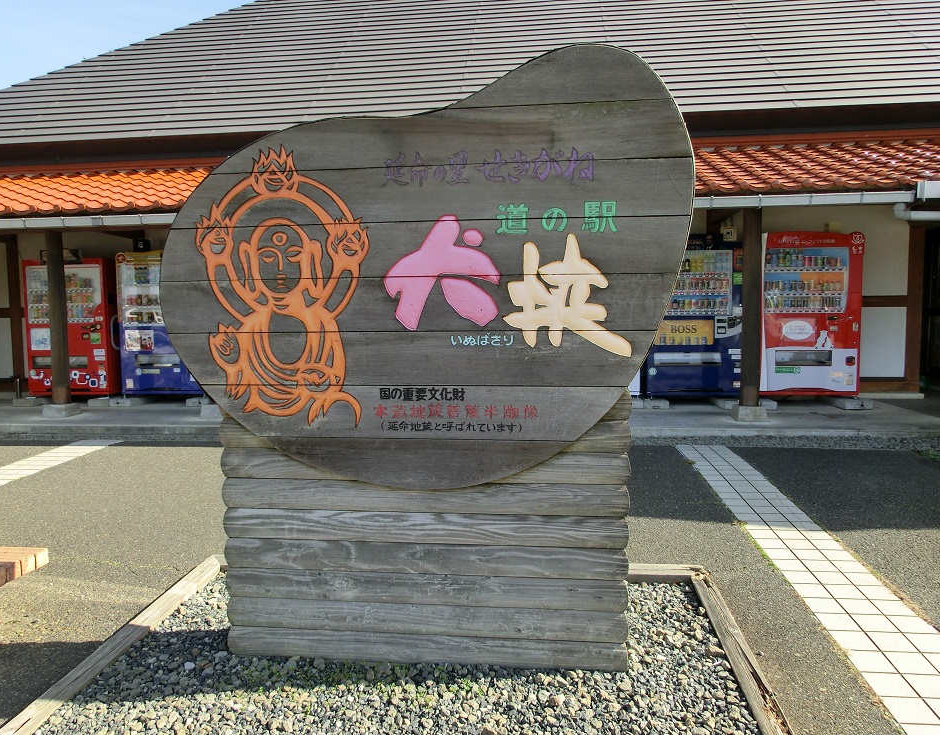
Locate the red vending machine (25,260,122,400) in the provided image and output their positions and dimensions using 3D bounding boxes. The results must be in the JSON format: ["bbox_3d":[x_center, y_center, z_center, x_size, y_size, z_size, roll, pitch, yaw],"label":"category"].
[{"bbox_3d":[-5.426,-0.558,9.569,1.174,1.846,0.740,0,4,7],"label":"red vending machine"}]

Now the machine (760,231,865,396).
[{"bbox_3d":[4.106,-0.645,8.469,1.134,1.967,0.740,0,4,7],"label":"machine"}]

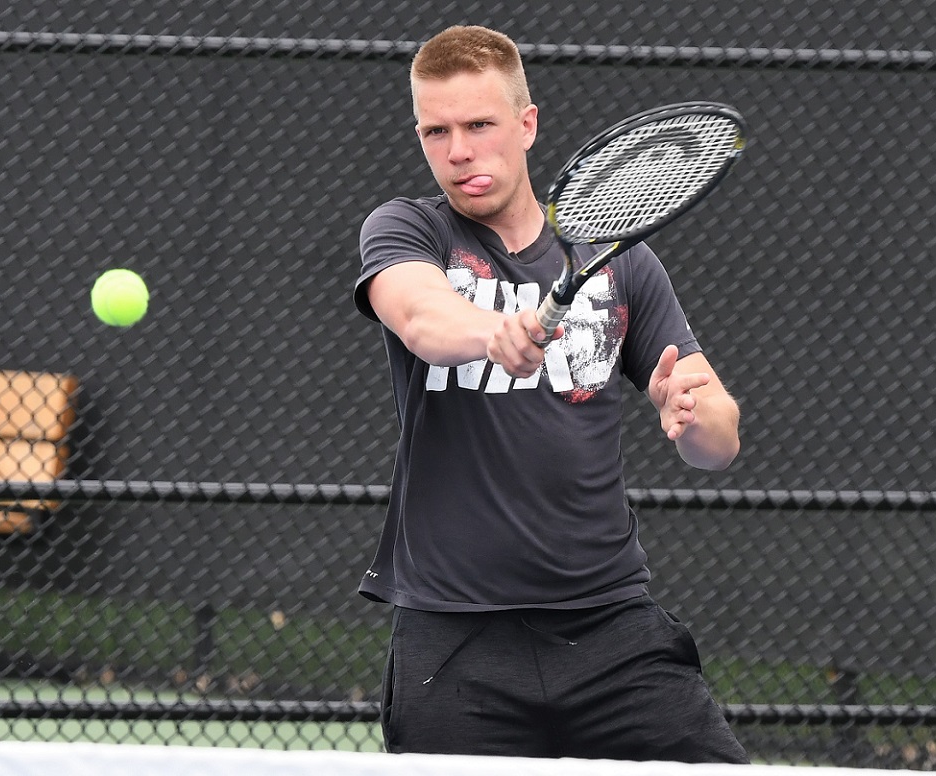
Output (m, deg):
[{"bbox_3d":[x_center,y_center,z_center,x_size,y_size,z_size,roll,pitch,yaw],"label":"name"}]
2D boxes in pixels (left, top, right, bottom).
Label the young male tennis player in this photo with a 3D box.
[{"bbox_3d":[0.115,0.415,11.800,0.620,1.760,0.720,1,2,-12],"label":"young male tennis player"}]

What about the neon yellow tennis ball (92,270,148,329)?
[{"bbox_3d":[-0.406,-0.105,10.750,0.067,0.067,0.067,1,2,0],"label":"neon yellow tennis ball"}]

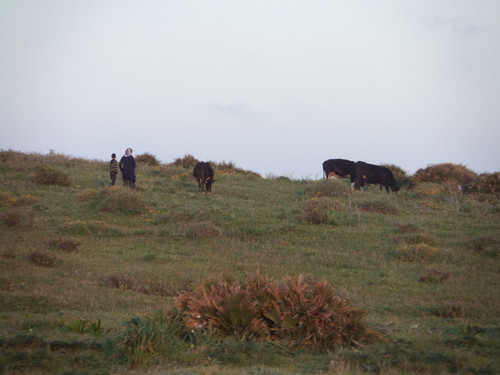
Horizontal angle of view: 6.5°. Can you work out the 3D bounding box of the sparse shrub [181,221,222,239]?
[{"bbox_3d":[-1.339,1.159,122.000,1.125,0.462,0.956,0,-1,0],"label":"sparse shrub"}]

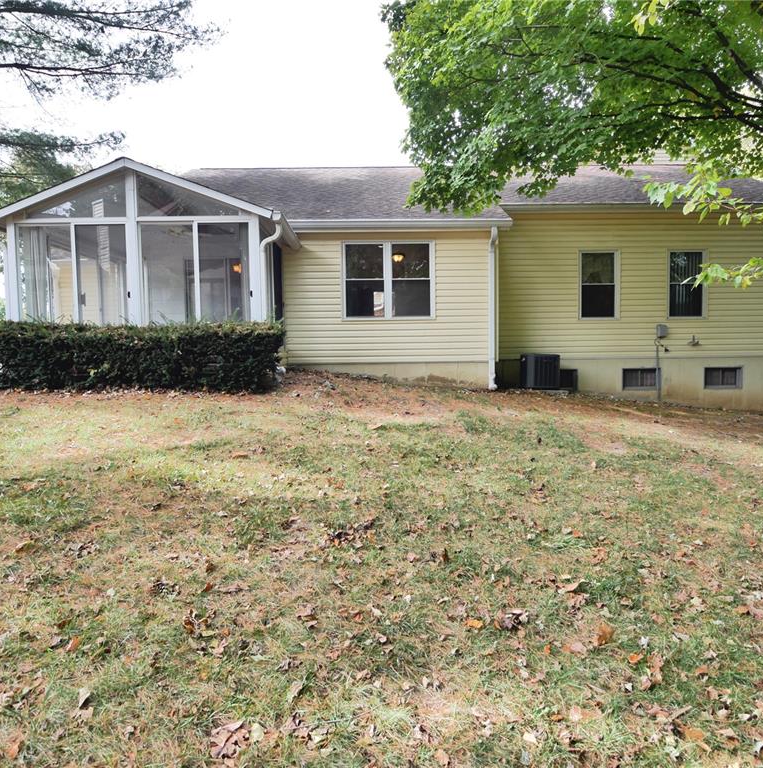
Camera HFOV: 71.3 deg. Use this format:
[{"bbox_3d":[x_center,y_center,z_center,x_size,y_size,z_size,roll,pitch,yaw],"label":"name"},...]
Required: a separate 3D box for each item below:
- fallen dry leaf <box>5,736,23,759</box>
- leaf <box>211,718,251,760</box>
[{"bbox_3d":[-1.180,1.165,1.706,0.050,0.022,0.075,-5,12,-37],"label":"fallen dry leaf"},{"bbox_3d":[-0.499,1.176,1.760,0.099,0.040,0.124,2,10,-2],"label":"leaf"}]

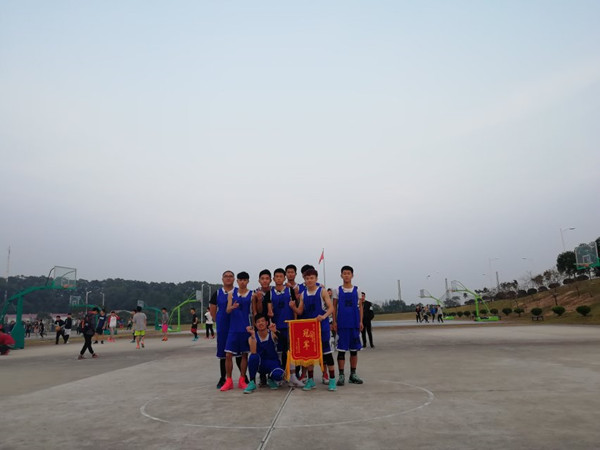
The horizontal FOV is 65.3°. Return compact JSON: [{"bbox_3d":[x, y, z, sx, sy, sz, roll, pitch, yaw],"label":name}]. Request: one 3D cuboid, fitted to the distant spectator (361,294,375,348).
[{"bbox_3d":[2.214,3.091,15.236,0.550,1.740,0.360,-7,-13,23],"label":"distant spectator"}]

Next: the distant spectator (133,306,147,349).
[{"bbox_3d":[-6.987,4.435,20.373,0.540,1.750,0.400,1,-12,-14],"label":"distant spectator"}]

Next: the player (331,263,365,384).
[{"bbox_3d":[0.752,1.509,7.225,0.470,1.765,0.340,-2,-11,1],"label":"player"}]

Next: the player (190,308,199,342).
[{"bbox_3d":[-5.719,5.420,25.368,0.420,1.740,0.480,1,-12,-17],"label":"player"}]

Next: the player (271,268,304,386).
[{"bbox_3d":[-0.231,1.555,7.201,0.540,1.760,0.380,-2,-12,-2],"label":"player"}]

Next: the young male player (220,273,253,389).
[{"bbox_3d":[-0.969,1.584,7.140,0.500,1.720,0.400,-1,-11,-6],"label":"young male player"}]

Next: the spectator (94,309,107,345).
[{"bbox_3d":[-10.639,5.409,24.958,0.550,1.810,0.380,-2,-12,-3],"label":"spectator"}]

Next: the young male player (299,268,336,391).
[{"bbox_3d":[0.274,1.505,6.938,0.530,1.700,0.430,-5,-12,11],"label":"young male player"}]

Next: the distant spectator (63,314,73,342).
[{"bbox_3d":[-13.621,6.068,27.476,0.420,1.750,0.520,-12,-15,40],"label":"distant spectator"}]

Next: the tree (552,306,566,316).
[{"bbox_3d":[23.271,7.762,42.000,1.200,0.920,1.200,-2,-12,0],"label":"tree"}]

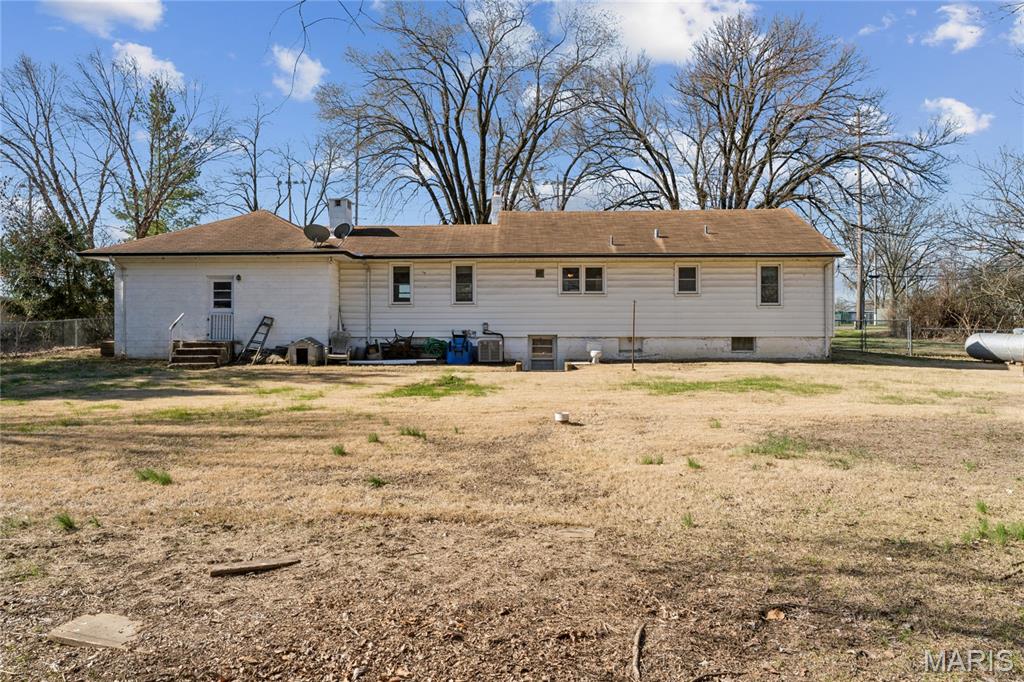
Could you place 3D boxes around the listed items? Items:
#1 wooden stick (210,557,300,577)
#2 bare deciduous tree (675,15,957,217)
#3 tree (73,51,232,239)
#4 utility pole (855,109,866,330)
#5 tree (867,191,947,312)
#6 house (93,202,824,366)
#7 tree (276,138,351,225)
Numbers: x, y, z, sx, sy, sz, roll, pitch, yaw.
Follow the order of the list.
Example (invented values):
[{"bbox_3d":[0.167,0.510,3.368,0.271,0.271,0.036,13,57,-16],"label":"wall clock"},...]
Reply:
[{"bbox_3d":[-1.500,1.345,4.050,0.510,0.045,0.100,0,0,-29],"label":"wooden stick"},{"bbox_3d":[17.790,-9.594,40.000,16.530,19.088,15.000,0,0,0],"label":"bare deciduous tree"},{"bbox_3d":[-20.019,-8.038,38.000,8.910,16.277,8.500,0,0,0],"label":"tree"},{"bbox_3d":[19.917,-6.972,39.000,0.380,12.630,0.380,0,0,0],"label":"utility pole"},{"bbox_3d":[28.327,-5.753,49.000,5.744,10.107,6.000,0,0,0],"label":"tree"},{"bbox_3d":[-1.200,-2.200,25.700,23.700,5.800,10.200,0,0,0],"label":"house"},{"bbox_3d":[-14.103,-7.342,48.000,5.205,14.085,5.200,0,0,0],"label":"tree"}]

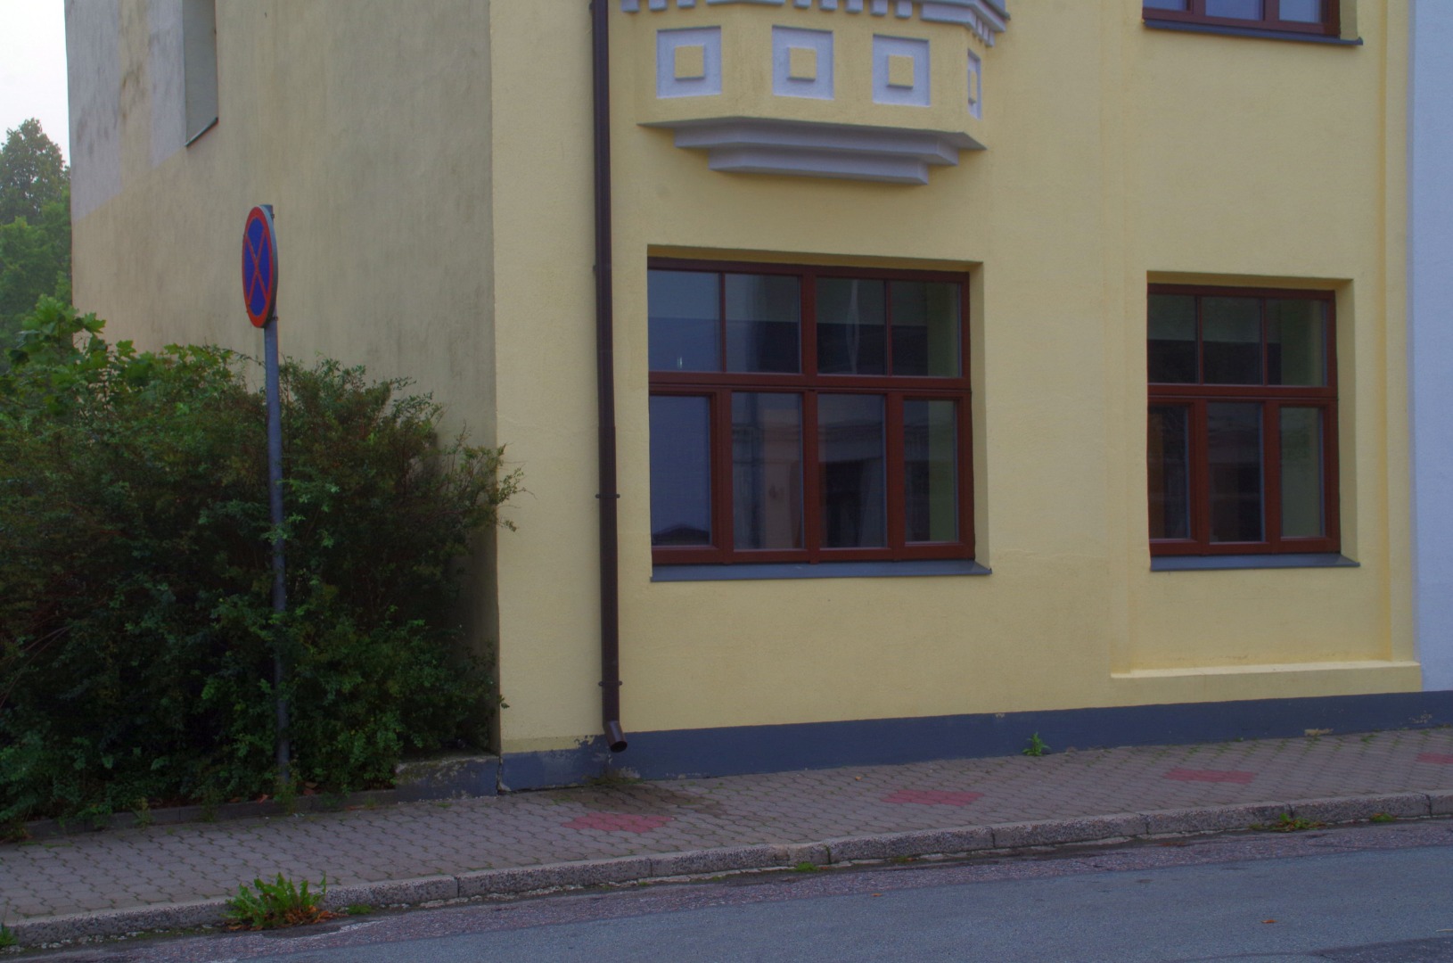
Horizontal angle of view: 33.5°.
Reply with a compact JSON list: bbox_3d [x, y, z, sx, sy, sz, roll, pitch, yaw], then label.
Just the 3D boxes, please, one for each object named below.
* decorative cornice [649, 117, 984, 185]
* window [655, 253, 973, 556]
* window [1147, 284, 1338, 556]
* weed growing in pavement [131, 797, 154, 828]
[{"bbox_3d":[0.696,-2.092,15.322,2.535,0.265,0.470,0,-2,-26],"label":"decorative cornice"},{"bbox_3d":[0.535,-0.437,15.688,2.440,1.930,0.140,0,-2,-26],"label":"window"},{"bbox_3d":[3.627,-0.426,17.207,1.800,1.900,0.140,0,-2,-26],"label":"window"},{"bbox_3d":[-3.217,1.823,13.312,0.135,0.175,0.130,0,-2,-26],"label":"weed growing in pavement"}]

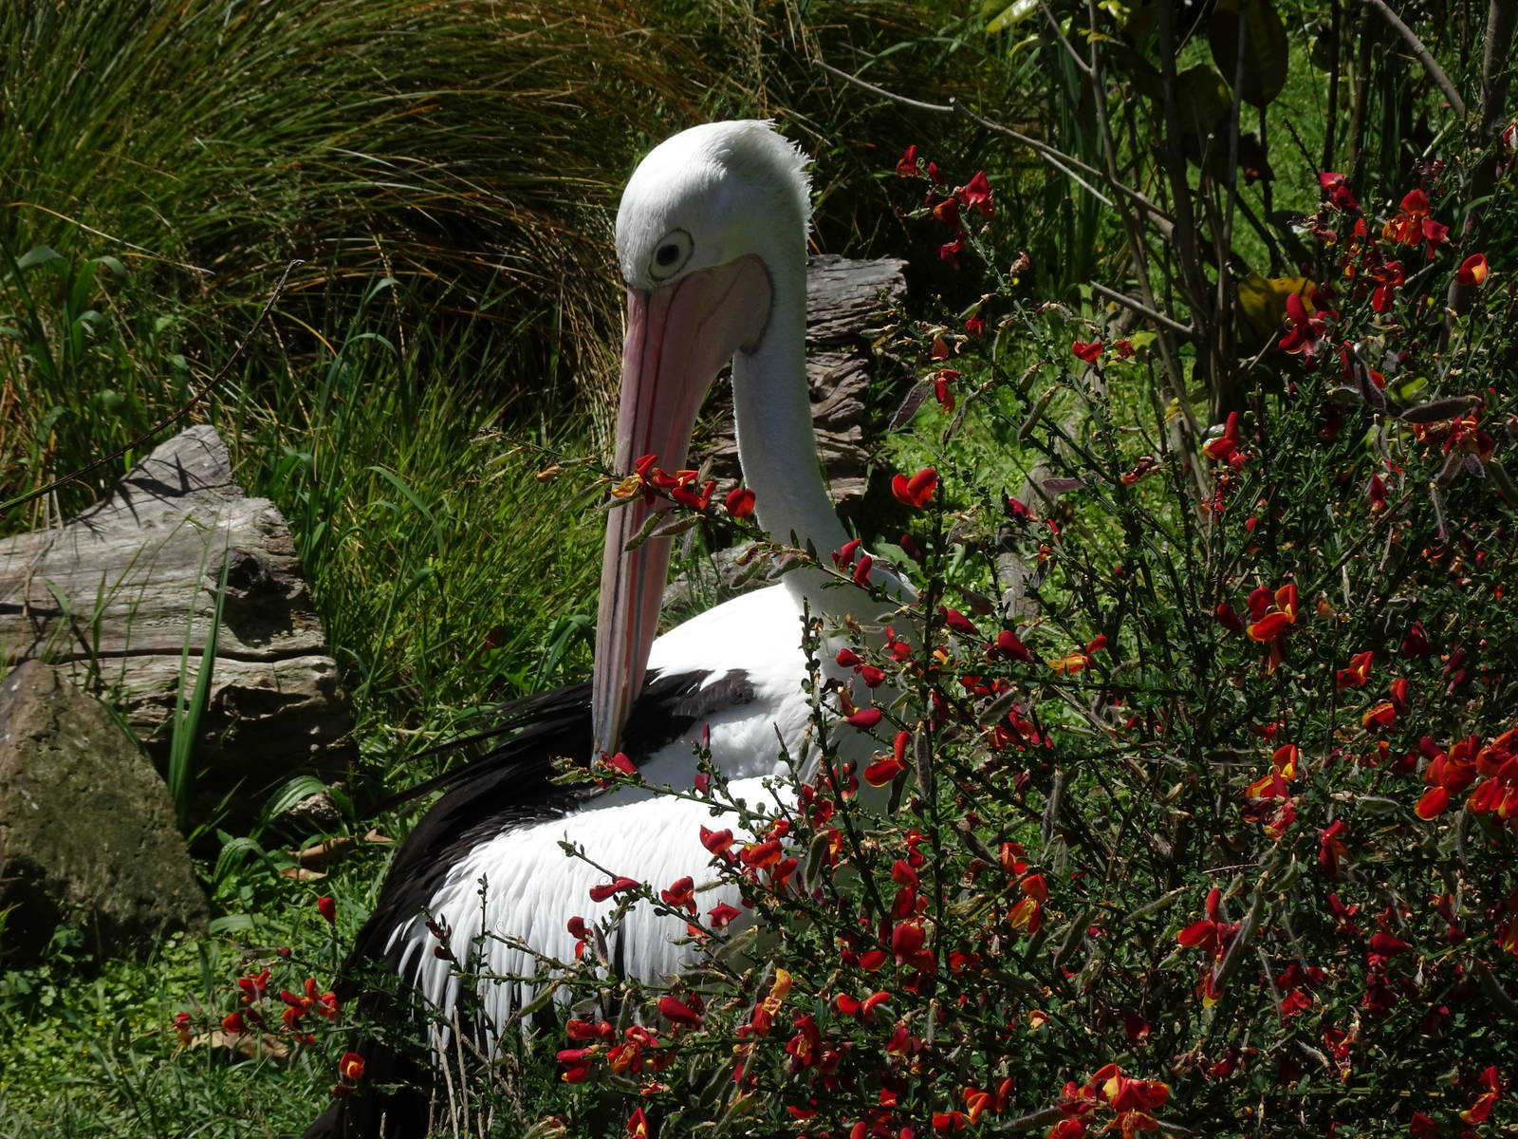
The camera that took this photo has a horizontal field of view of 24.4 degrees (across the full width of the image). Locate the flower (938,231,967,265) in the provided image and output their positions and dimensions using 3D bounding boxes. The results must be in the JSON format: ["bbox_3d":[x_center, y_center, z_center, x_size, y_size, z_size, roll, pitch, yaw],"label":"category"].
[{"bbox_3d":[0.133,-0.220,2.400,0.018,0.023,0.019,10,19,30],"label":"flower"}]

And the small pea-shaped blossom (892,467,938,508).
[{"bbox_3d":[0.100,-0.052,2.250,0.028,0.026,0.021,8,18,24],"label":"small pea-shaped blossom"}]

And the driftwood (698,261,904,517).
[{"bbox_3d":[0.053,-0.229,4.380,0.281,0.317,0.300,-3,17,-11],"label":"driftwood"}]

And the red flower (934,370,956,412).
[{"bbox_3d":[0.128,-0.123,2.420,0.015,0.029,0.020,-12,21,-35],"label":"red flower"}]

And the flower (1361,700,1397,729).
[{"bbox_3d":[0.410,0.096,2.320,0.022,0.019,0.023,-9,19,-28],"label":"flower"}]

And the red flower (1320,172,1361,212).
[{"bbox_3d":[0.414,-0.269,2.500,0.030,0.029,0.026,15,23,40],"label":"red flower"}]

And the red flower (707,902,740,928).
[{"bbox_3d":[-0.024,0.238,2.420,0.023,0.018,0.024,0,17,0],"label":"red flower"}]

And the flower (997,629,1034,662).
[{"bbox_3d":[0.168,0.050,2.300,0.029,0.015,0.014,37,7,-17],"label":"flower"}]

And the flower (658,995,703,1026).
[{"bbox_3d":[-0.049,0.276,2.200,0.030,0.015,0.013,24,11,-15],"label":"flower"}]

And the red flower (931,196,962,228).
[{"bbox_3d":[0.134,-0.255,2.500,0.022,0.024,0.021,-9,19,-26],"label":"red flower"}]

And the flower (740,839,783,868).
[{"bbox_3d":[0.002,0.182,2.250,0.026,0.019,0.021,7,18,22],"label":"flower"}]

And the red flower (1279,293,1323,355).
[{"bbox_3d":[0.368,-0.167,2.380,0.032,0.044,0.031,-14,22,-39],"label":"red flower"}]

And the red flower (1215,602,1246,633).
[{"bbox_3d":[0.309,0.032,2.300,0.013,0.025,0.012,-39,18,4],"label":"red flower"}]

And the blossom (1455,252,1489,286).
[{"bbox_3d":[0.485,-0.204,2.380,0.022,0.022,0.022,12,21,34],"label":"blossom"}]

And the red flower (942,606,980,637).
[{"bbox_3d":[0.132,0.034,2.300,0.029,0.015,0.013,32,8,-18],"label":"red flower"}]

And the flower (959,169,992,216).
[{"bbox_3d":[0.148,-0.257,2.400,0.023,0.031,0.019,4,17,14],"label":"flower"}]

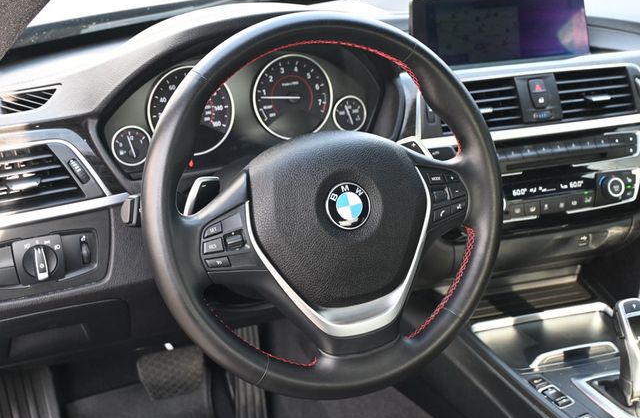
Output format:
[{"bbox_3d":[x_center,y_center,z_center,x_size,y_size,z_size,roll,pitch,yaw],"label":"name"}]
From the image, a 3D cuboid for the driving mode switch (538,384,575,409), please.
[{"bbox_3d":[0.276,0.217,1.012,0.024,0.009,0.037,-11,27,-22],"label":"driving mode switch"}]

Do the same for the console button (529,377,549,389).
[{"bbox_3d":[0.264,0.211,1.050,0.021,0.007,0.017,-11,28,-24],"label":"console button"}]

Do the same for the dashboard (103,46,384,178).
[{"bbox_3d":[-0.088,-0.119,1.037,0.345,0.138,0.055,-11,7,-24],"label":"dashboard"}]

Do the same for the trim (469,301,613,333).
[{"bbox_3d":[0.301,0.153,1.173,0.198,0.011,0.024,-7,23,-15],"label":"trim"}]

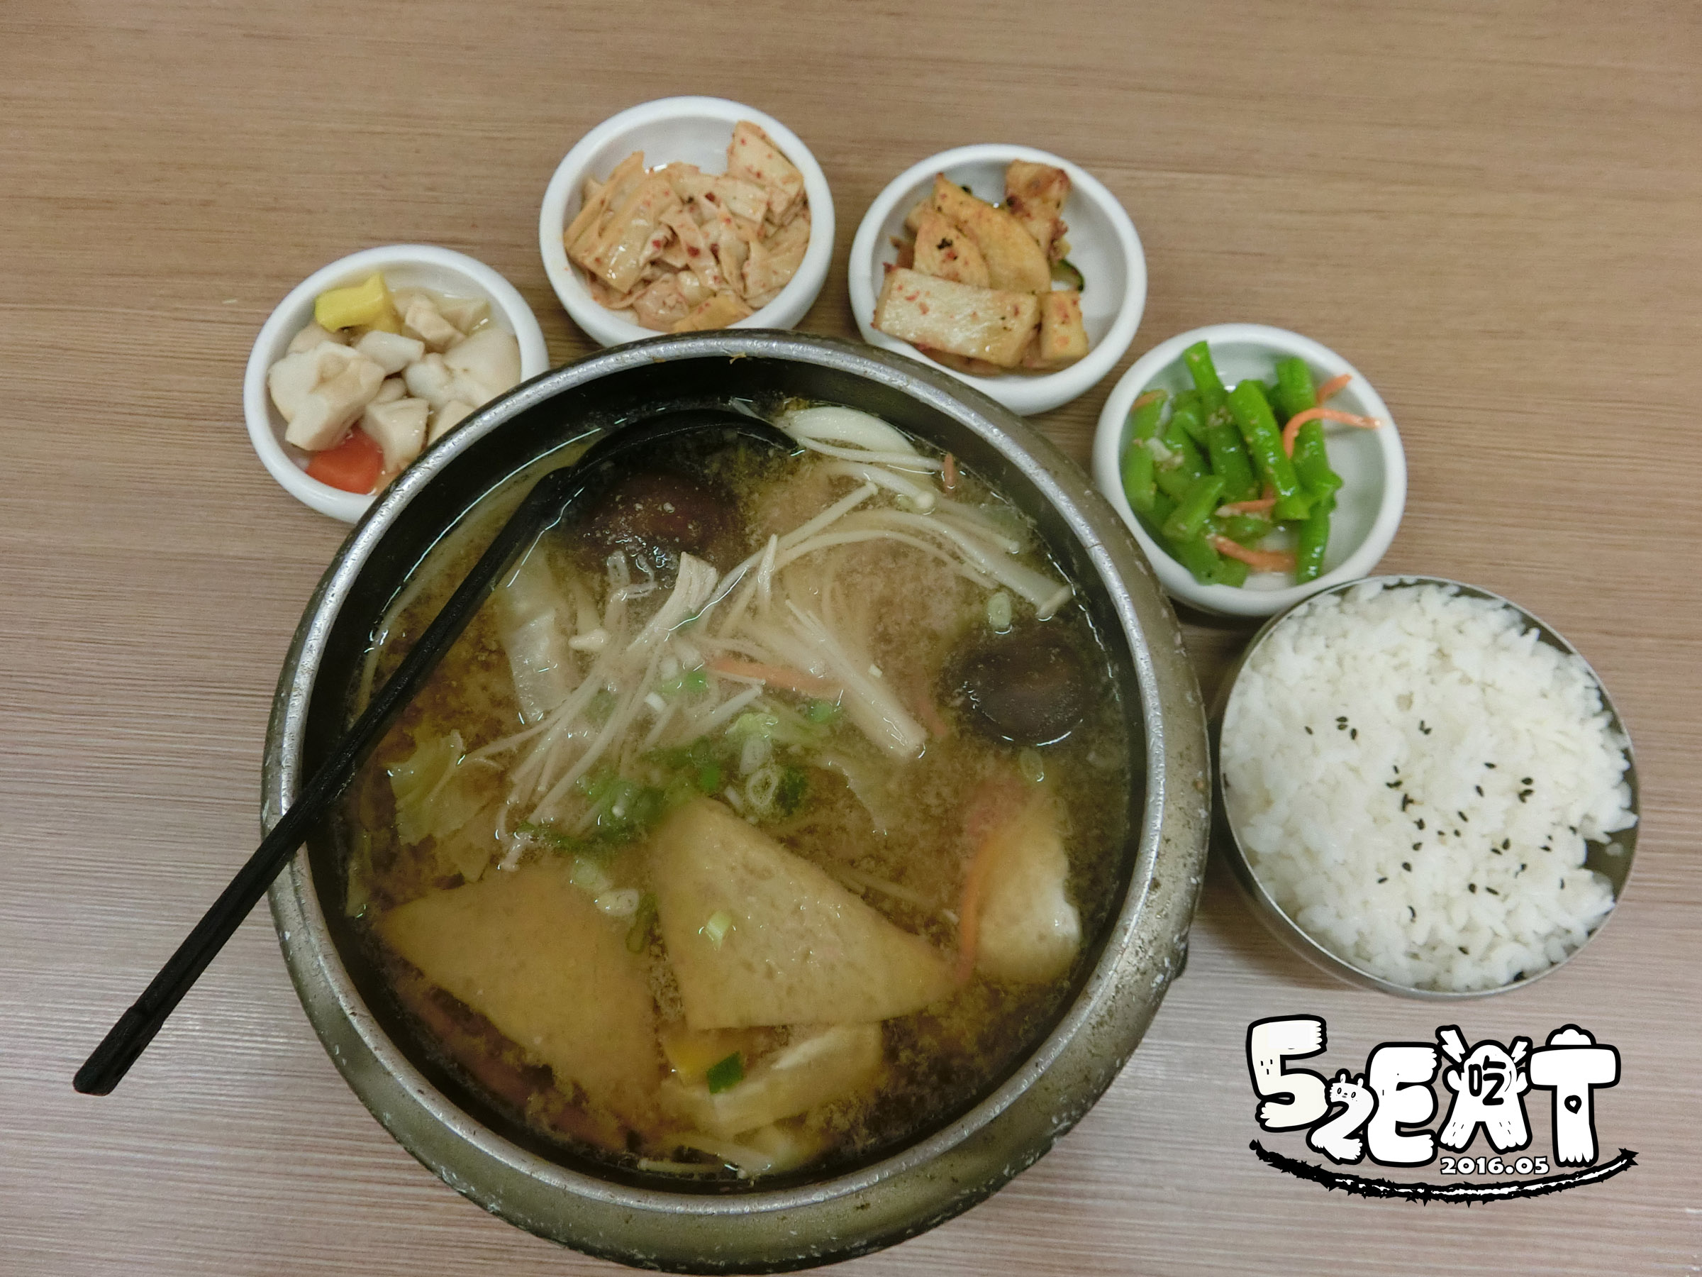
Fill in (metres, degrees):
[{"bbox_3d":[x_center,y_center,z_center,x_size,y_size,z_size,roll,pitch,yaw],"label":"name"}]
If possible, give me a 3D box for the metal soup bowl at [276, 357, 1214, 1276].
[{"bbox_3d":[-0.028,0.034,0.333,0.238,0.085,0.238,0,75,0],"label":"metal soup bowl"}]

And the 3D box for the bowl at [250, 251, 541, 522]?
[{"bbox_3d":[-0.141,-0.077,0.395,0.095,0.031,0.095,0,75,0],"label":"bowl"}]

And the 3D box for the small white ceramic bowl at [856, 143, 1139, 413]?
[{"bbox_3d":[0.047,-0.114,0.405,0.095,0.031,0.095,0,75,0],"label":"small white ceramic bowl"}]

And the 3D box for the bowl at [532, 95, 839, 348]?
[{"bbox_3d":[-0.053,-0.131,0.409,0.095,0.031,0.095,0,75,0],"label":"bowl"}]

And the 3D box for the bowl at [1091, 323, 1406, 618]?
[{"bbox_3d":[0.122,-0.050,0.388,0.095,0.031,0.095,0,75,0],"label":"bowl"}]

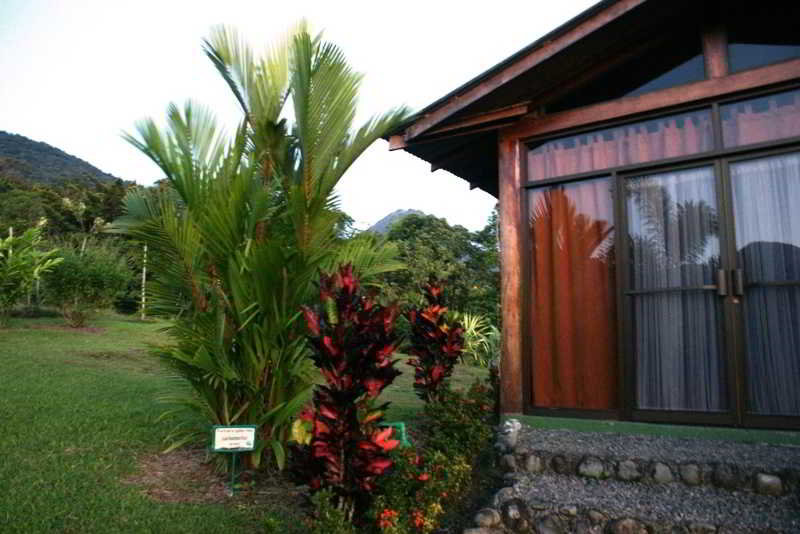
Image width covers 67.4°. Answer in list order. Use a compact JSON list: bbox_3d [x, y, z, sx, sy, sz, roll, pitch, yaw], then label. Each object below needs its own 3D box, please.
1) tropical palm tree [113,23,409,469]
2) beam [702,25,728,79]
[{"bbox_3d":[-0.920,-0.229,4.225,2.022,3.174,1.920,2,-9,-13],"label":"tropical palm tree"},{"bbox_3d":[2.632,-1.798,5.003,0.170,0.477,0.170,-5,-10,33],"label":"beam"}]

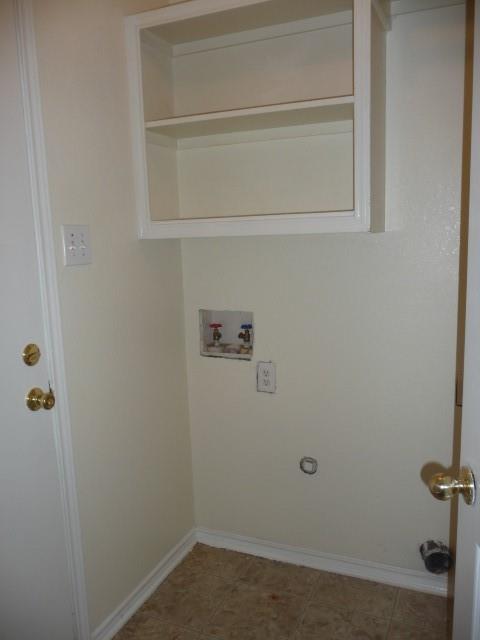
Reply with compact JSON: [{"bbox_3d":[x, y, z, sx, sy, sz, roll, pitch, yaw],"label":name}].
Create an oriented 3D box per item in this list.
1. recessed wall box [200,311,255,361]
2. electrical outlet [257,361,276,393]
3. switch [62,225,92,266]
[{"bbox_3d":[-0.040,0.053,2.133,0.238,0.198,0.085,2,9,23],"label":"recessed wall box"},{"bbox_3d":[0.105,0.229,2.047,0.074,0.121,0.010,2,9,23],"label":"electrical outlet"},{"bbox_3d":[-0.478,-0.222,1.532,0.014,0.117,0.119,2,9,23],"label":"switch"}]

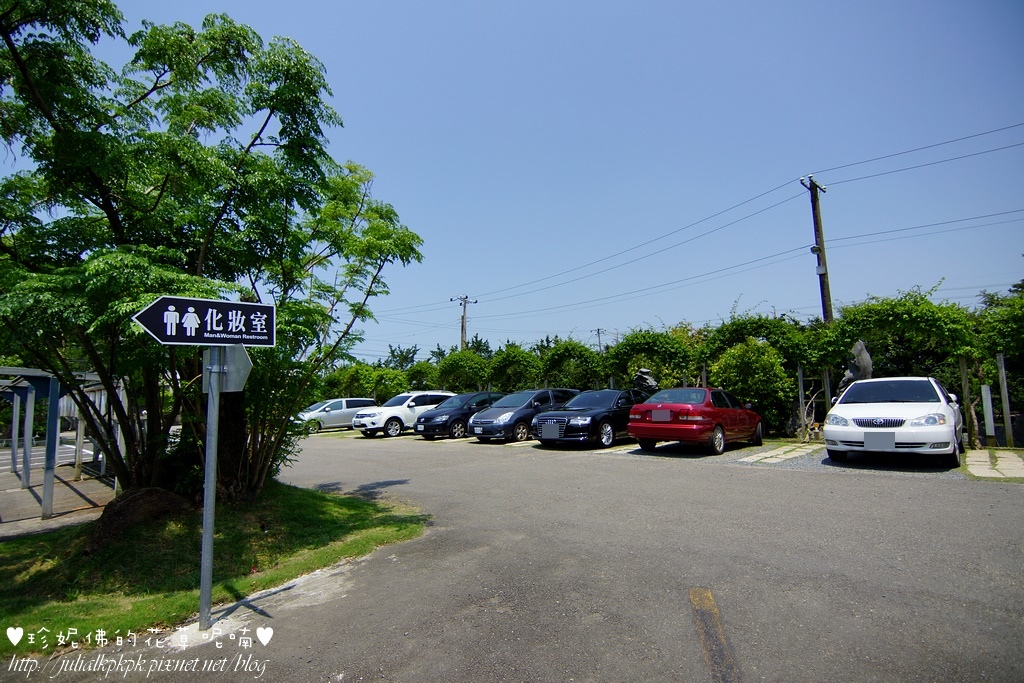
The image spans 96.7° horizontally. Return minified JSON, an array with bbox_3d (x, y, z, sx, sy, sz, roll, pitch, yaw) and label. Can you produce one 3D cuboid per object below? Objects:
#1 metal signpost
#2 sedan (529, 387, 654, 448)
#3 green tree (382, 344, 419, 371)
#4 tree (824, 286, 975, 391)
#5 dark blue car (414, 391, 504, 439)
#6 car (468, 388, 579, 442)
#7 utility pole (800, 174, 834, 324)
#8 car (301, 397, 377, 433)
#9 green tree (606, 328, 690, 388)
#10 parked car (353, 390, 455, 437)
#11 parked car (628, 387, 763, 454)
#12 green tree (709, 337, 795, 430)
[{"bbox_3d":[-1.928,0.754,2.856,0.800,2.140,0.460,3,-8,-36],"label":"metal signpost"},{"bbox_3d":[2.809,2.171,13.410,1.999,1.460,5.140,-8,-9,42],"label":"sedan"},{"bbox_3d":[-8.787,3.093,35.923,2.900,5.752,2.900,-2,-7,0],"label":"green tree"},{"bbox_3d":[9.271,0.606,10.977,2.719,3.525,1.700,-8,-9,43],"label":"tree"},{"bbox_3d":[-1.584,2.692,17.016,1.809,1.590,4.205,-9,-9,44],"label":"dark blue car"},{"bbox_3d":[0.620,2.399,15.260,1.745,1.600,4.550,-8,-9,43],"label":"car"},{"bbox_3d":[10.938,-1.551,15.844,0.900,8.827,0.400,-8,-9,43],"label":"utility pole"},{"bbox_3d":[-8.856,3.610,22.657,1.770,1.620,4.600,-8,-9,41],"label":"car"},{"bbox_3d":[4.628,1.361,15.507,3.090,3.427,1.800,-8,-9,43],"label":"green tree"},{"bbox_3d":[-4.122,2.916,18.592,1.850,1.700,4.640,-8,-9,43],"label":"parked car"},{"bbox_3d":[4.614,1.854,10.987,4.450,1.390,1.745,5,-10,-45],"label":"parked car"},{"bbox_3d":[7.022,1.309,13.423,2.150,2.866,2.000,-8,-9,43],"label":"green tree"}]

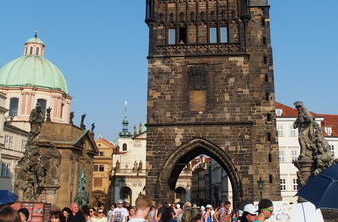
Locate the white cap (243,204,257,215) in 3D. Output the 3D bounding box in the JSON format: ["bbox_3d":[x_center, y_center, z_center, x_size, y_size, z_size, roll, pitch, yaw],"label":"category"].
[{"bbox_3d":[1.203,1.453,5.361,0.240,0.145,0.170,12,-15,-7],"label":"white cap"}]

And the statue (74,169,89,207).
[{"bbox_3d":[-13.800,12.301,56.681,2.100,6.484,2.100,-11,-17,39],"label":"statue"}]

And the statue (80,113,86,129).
[{"bbox_3d":[-15.810,1.777,67.344,0.950,2.962,1.000,-5,-14,20],"label":"statue"}]

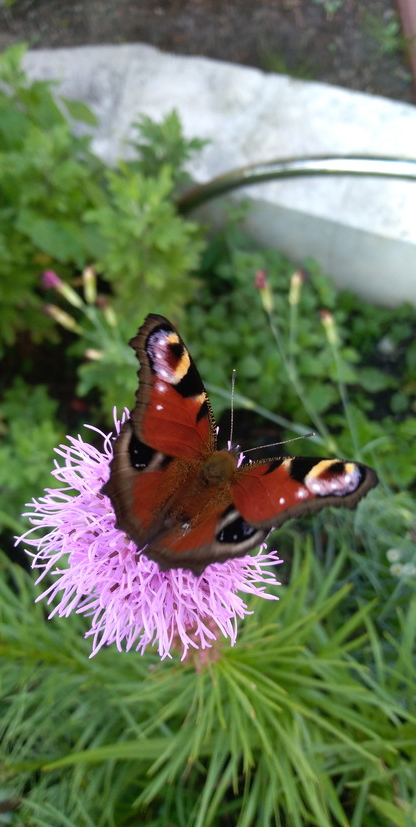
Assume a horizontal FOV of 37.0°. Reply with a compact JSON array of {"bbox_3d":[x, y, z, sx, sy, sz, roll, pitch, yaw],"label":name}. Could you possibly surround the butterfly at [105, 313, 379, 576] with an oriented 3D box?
[{"bbox_3d":[0.002,0.008,0.115,0.051,0.021,0.039,37,60,13],"label":"butterfly"}]

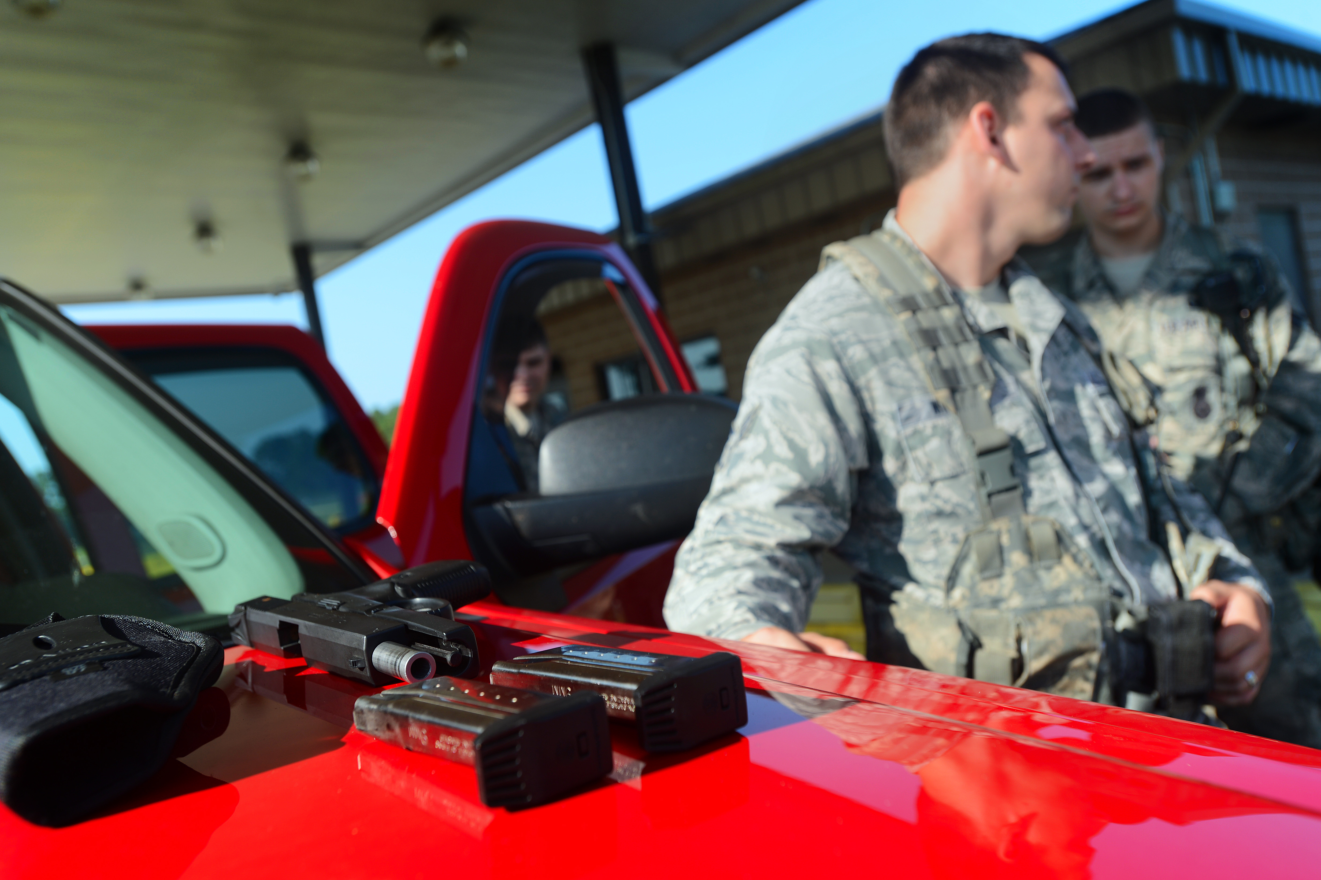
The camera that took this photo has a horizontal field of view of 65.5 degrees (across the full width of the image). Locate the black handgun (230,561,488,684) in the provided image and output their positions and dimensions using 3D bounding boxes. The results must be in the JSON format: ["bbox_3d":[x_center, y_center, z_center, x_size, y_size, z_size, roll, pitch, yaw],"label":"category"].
[{"bbox_3d":[-0.159,0.112,0.652,0.139,0.033,0.218,-13,8,-43],"label":"black handgun"}]

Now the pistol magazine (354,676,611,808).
[{"bbox_3d":[-0.079,0.121,0.426,0.051,0.030,0.117,-8,2,-43],"label":"pistol magazine"}]

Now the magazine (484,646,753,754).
[{"bbox_3d":[-0.024,0.115,0.470,0.051,0.030,0.117,-8,2,-44],"label":"magazine"}]

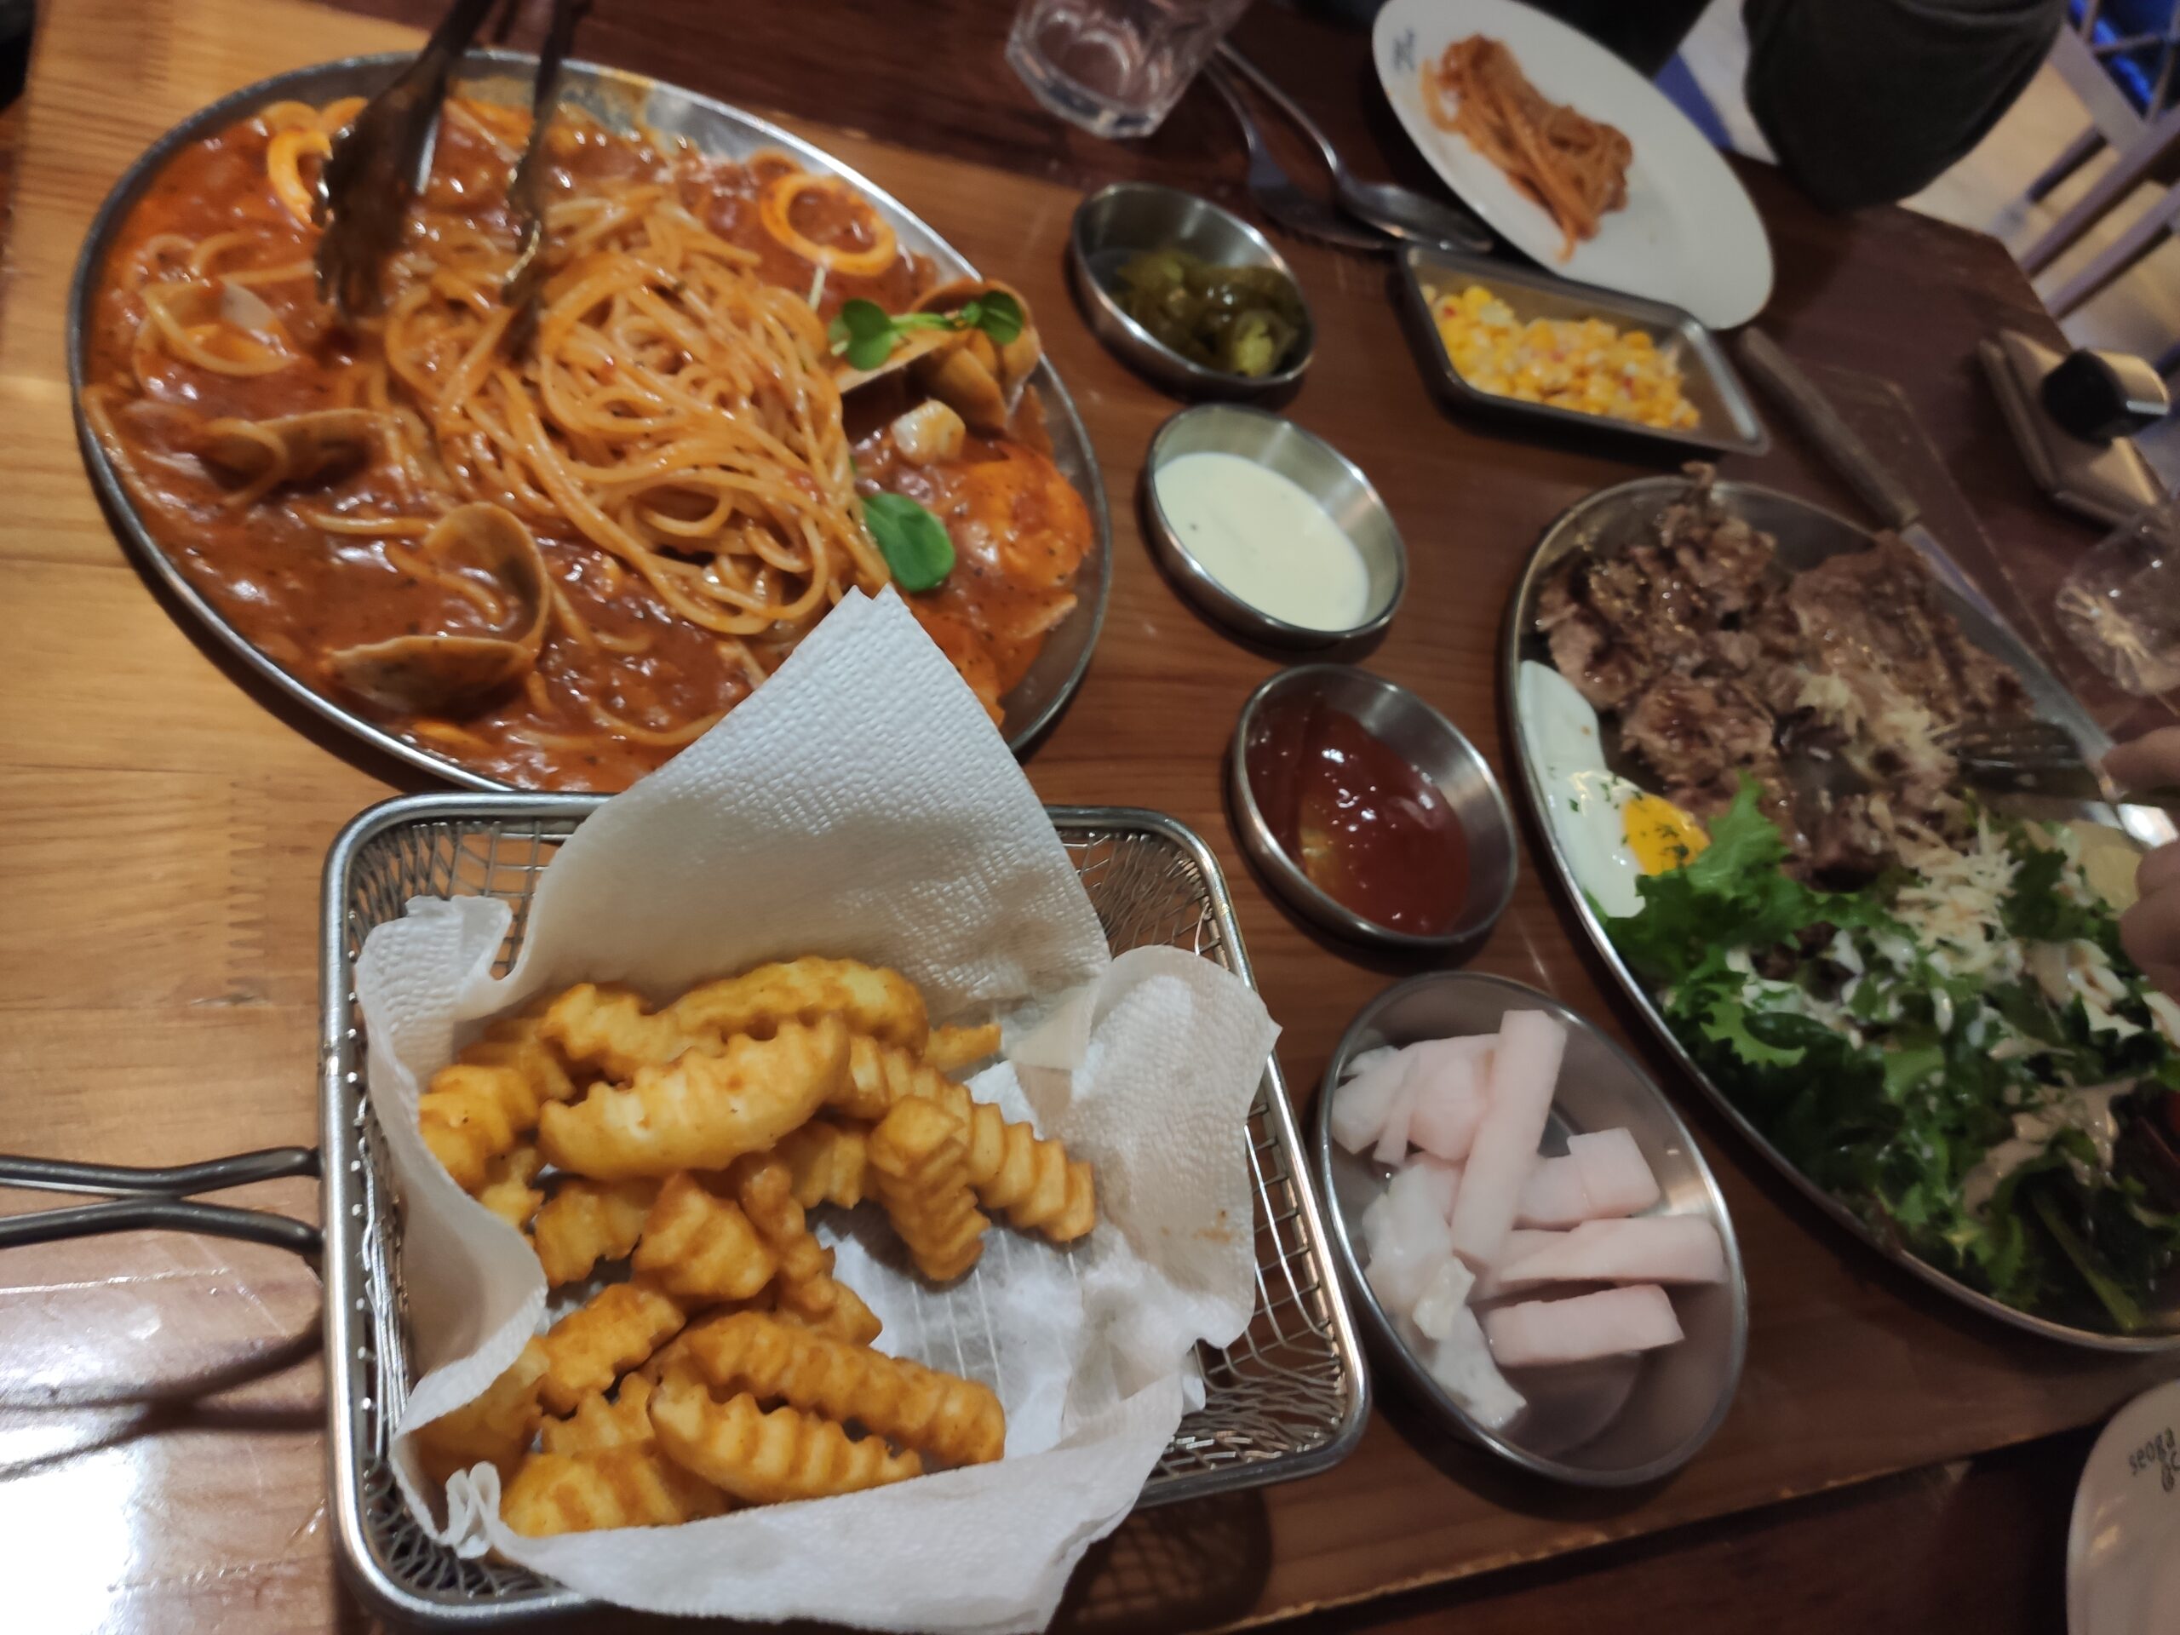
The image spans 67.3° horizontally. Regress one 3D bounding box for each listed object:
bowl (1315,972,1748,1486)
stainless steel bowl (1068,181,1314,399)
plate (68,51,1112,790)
[{"bbox_3d":[0.095,0.099,0.389,0.117,0.037,0.117,14,54,-20],"label":"bowl"},{"bbox_3d":[0.029,-0.164,0.533,0.086,0.029,0.086,14,54,-20],"label":"stainless steel bowl"},{"bbox_3d":[-0.112,-0.096,0.413,0.243,0.028,0.243,39,49,0],"label":"plate"}]

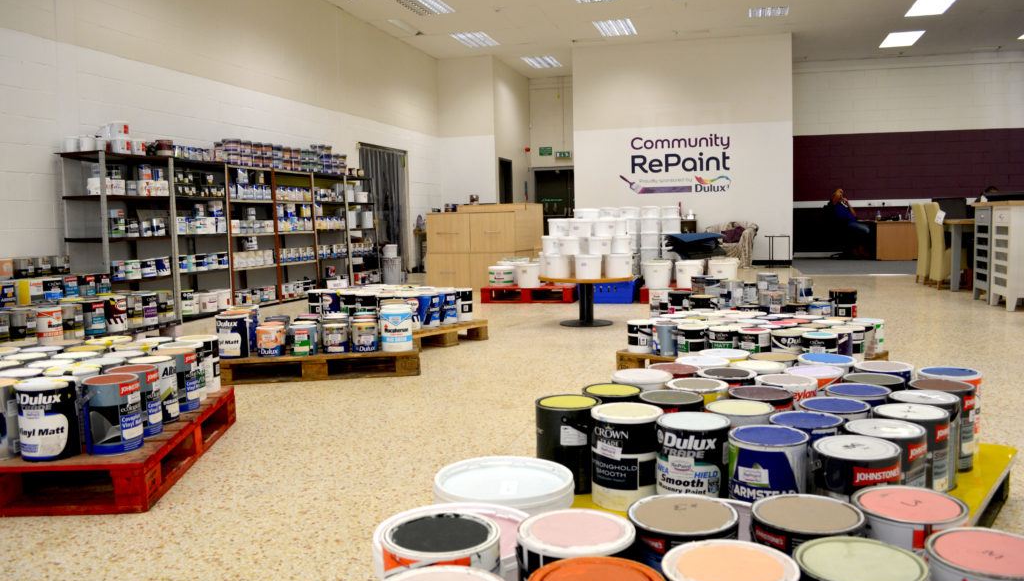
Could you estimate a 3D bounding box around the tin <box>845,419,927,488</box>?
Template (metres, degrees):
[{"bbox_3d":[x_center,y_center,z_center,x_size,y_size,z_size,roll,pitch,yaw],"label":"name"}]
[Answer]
[{"bbox_3d":[0.903,0.444,1.867,0.179,0.220,0.179,0,5,0],"label":"tin"}]

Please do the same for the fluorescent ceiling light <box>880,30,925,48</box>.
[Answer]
[{"bbox_3d":[7.082,-4.593,13.957,0.600,0.080,1.200,1,6,16],"label":"fluorescent ceiling light"}]

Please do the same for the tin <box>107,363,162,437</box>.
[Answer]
[{"bbox_3d":[-1.351,0.393,2.755,0.178,0.222,0.178,0,5,0],"label":"tin"}]

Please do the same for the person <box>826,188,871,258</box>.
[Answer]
[{"bbox_3d":[6.566,-1.309,14.900,0.800,1.330,0.520,0,6,11],"label":"person"}]

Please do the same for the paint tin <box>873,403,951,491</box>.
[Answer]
[{"bbox_3d":[1.046,0.428,2.023,0.179,0.220,0.179,0,5,0],"label":"paint tin"}]

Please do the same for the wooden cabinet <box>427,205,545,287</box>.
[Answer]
[{"bbox_3d":[-0.344,-0.598,10.387,1.252,1.125,1.067,1,6,21],"label":"wooden cabinet"}]

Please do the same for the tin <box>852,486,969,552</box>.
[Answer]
[{"bbox_3d":[0.699,0.482,1.359,0.183,0.215,0.183,0,5,3],"label":"tin"}]

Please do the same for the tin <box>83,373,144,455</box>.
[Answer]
[{"bbox_3d":[-1.377,0.425,2.659,0.176,0.243,0.176,-1,6,0],"label":"tin"}]

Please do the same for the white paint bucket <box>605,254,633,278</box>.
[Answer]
[{"bbox_3d":[0.930,-0.226,6.690,0.234,0.208,0.234,-1,5,0],"label":"white paint bucket"}]

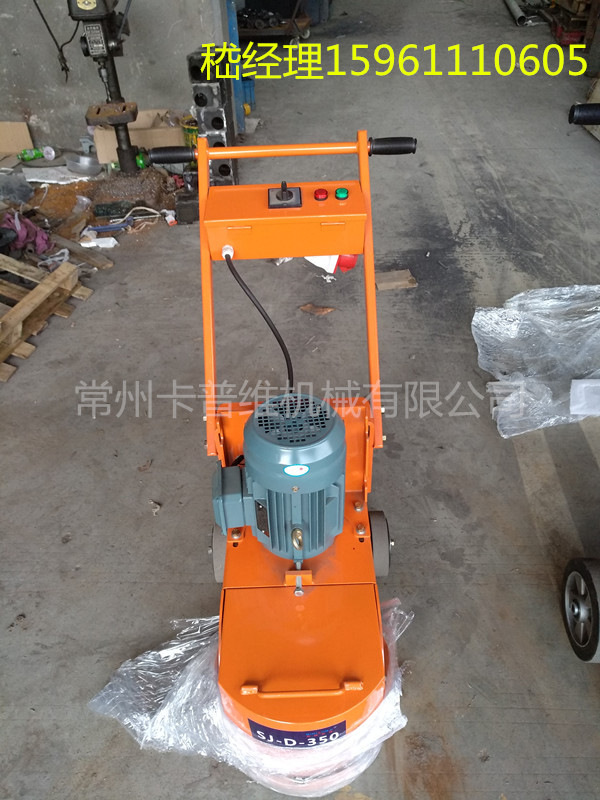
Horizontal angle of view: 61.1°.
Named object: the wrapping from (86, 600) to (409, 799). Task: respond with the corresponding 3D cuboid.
[{"bbox_3d":[-0.096,0.605,1.074,0.680,0.160,0.350,-1,42,0],"label":"wrapping"}]

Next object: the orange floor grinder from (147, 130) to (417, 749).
[{"bbox_3d":[-0.022,0.045,1.110,0.650,0.910,1.080,-2,41,0],"label":"orange floor grinder"}]

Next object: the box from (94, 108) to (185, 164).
[{"bbox_3d":[-1.211,-1.980,3.857,0.640,0.250,0.420,-1,42,0],"label":"box"}]

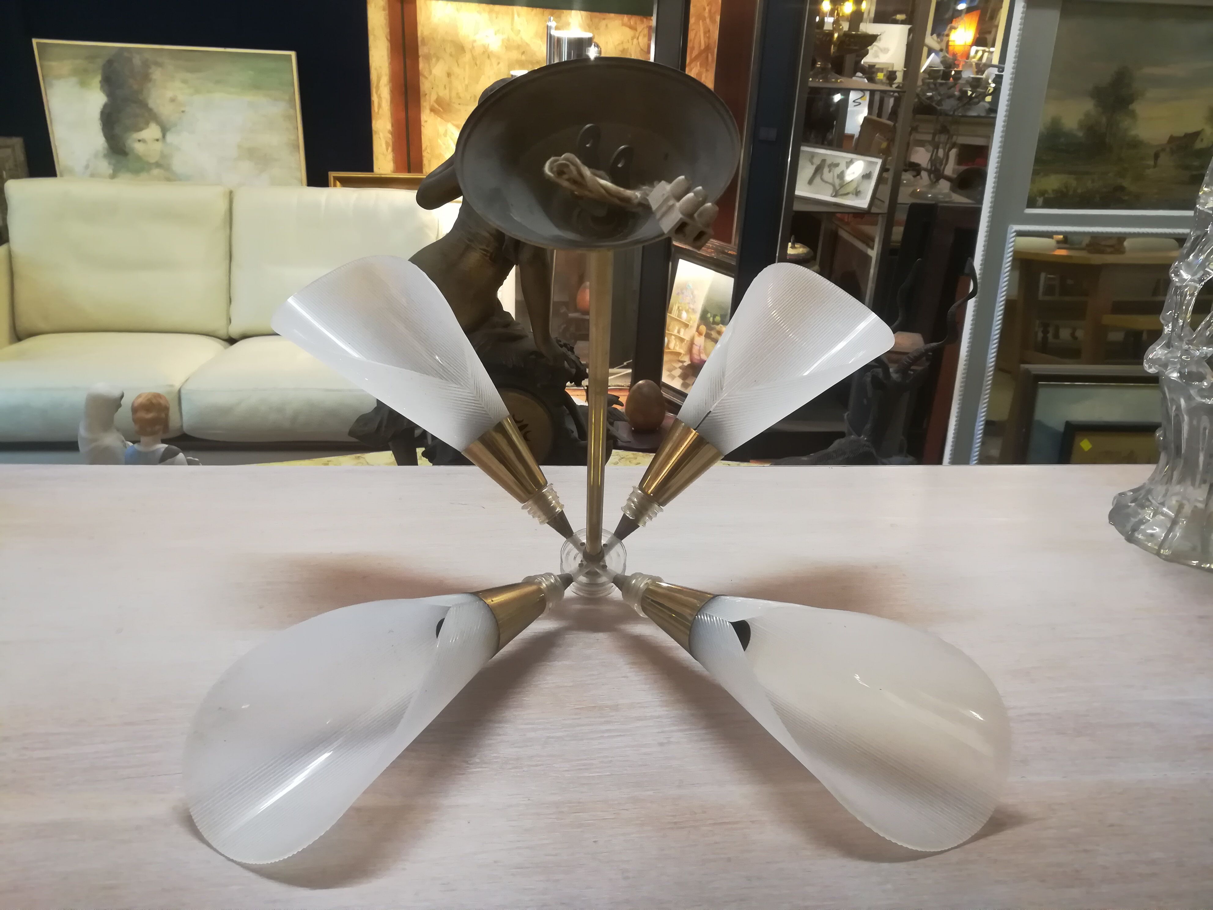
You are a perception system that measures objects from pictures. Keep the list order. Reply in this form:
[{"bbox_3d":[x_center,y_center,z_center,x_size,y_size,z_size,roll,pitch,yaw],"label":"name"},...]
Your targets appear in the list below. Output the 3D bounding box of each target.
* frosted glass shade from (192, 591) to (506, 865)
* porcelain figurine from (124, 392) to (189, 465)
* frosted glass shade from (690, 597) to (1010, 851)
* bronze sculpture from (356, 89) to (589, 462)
[{"bbox_3d":[-0.160,0.164,0.606,0.126,0.106,0.214,41,34,20],"label":"frosted glass shade"},{"bbox_3d":[-0.585,0.021,1.212,0.090,0.220,0.085,-2,23,-11],"label":"porcelain figurine"},{"bbox_3d":[0.145,0.165,0.612,0.126,0.106,0.214,-41,35,-22],"label":"frosted glass shade"},{"bbox_3d":[-0.179,-0.231,1.310,0.380,0.570,0.240,6,23,7],"label":"bronze sculpture"}]

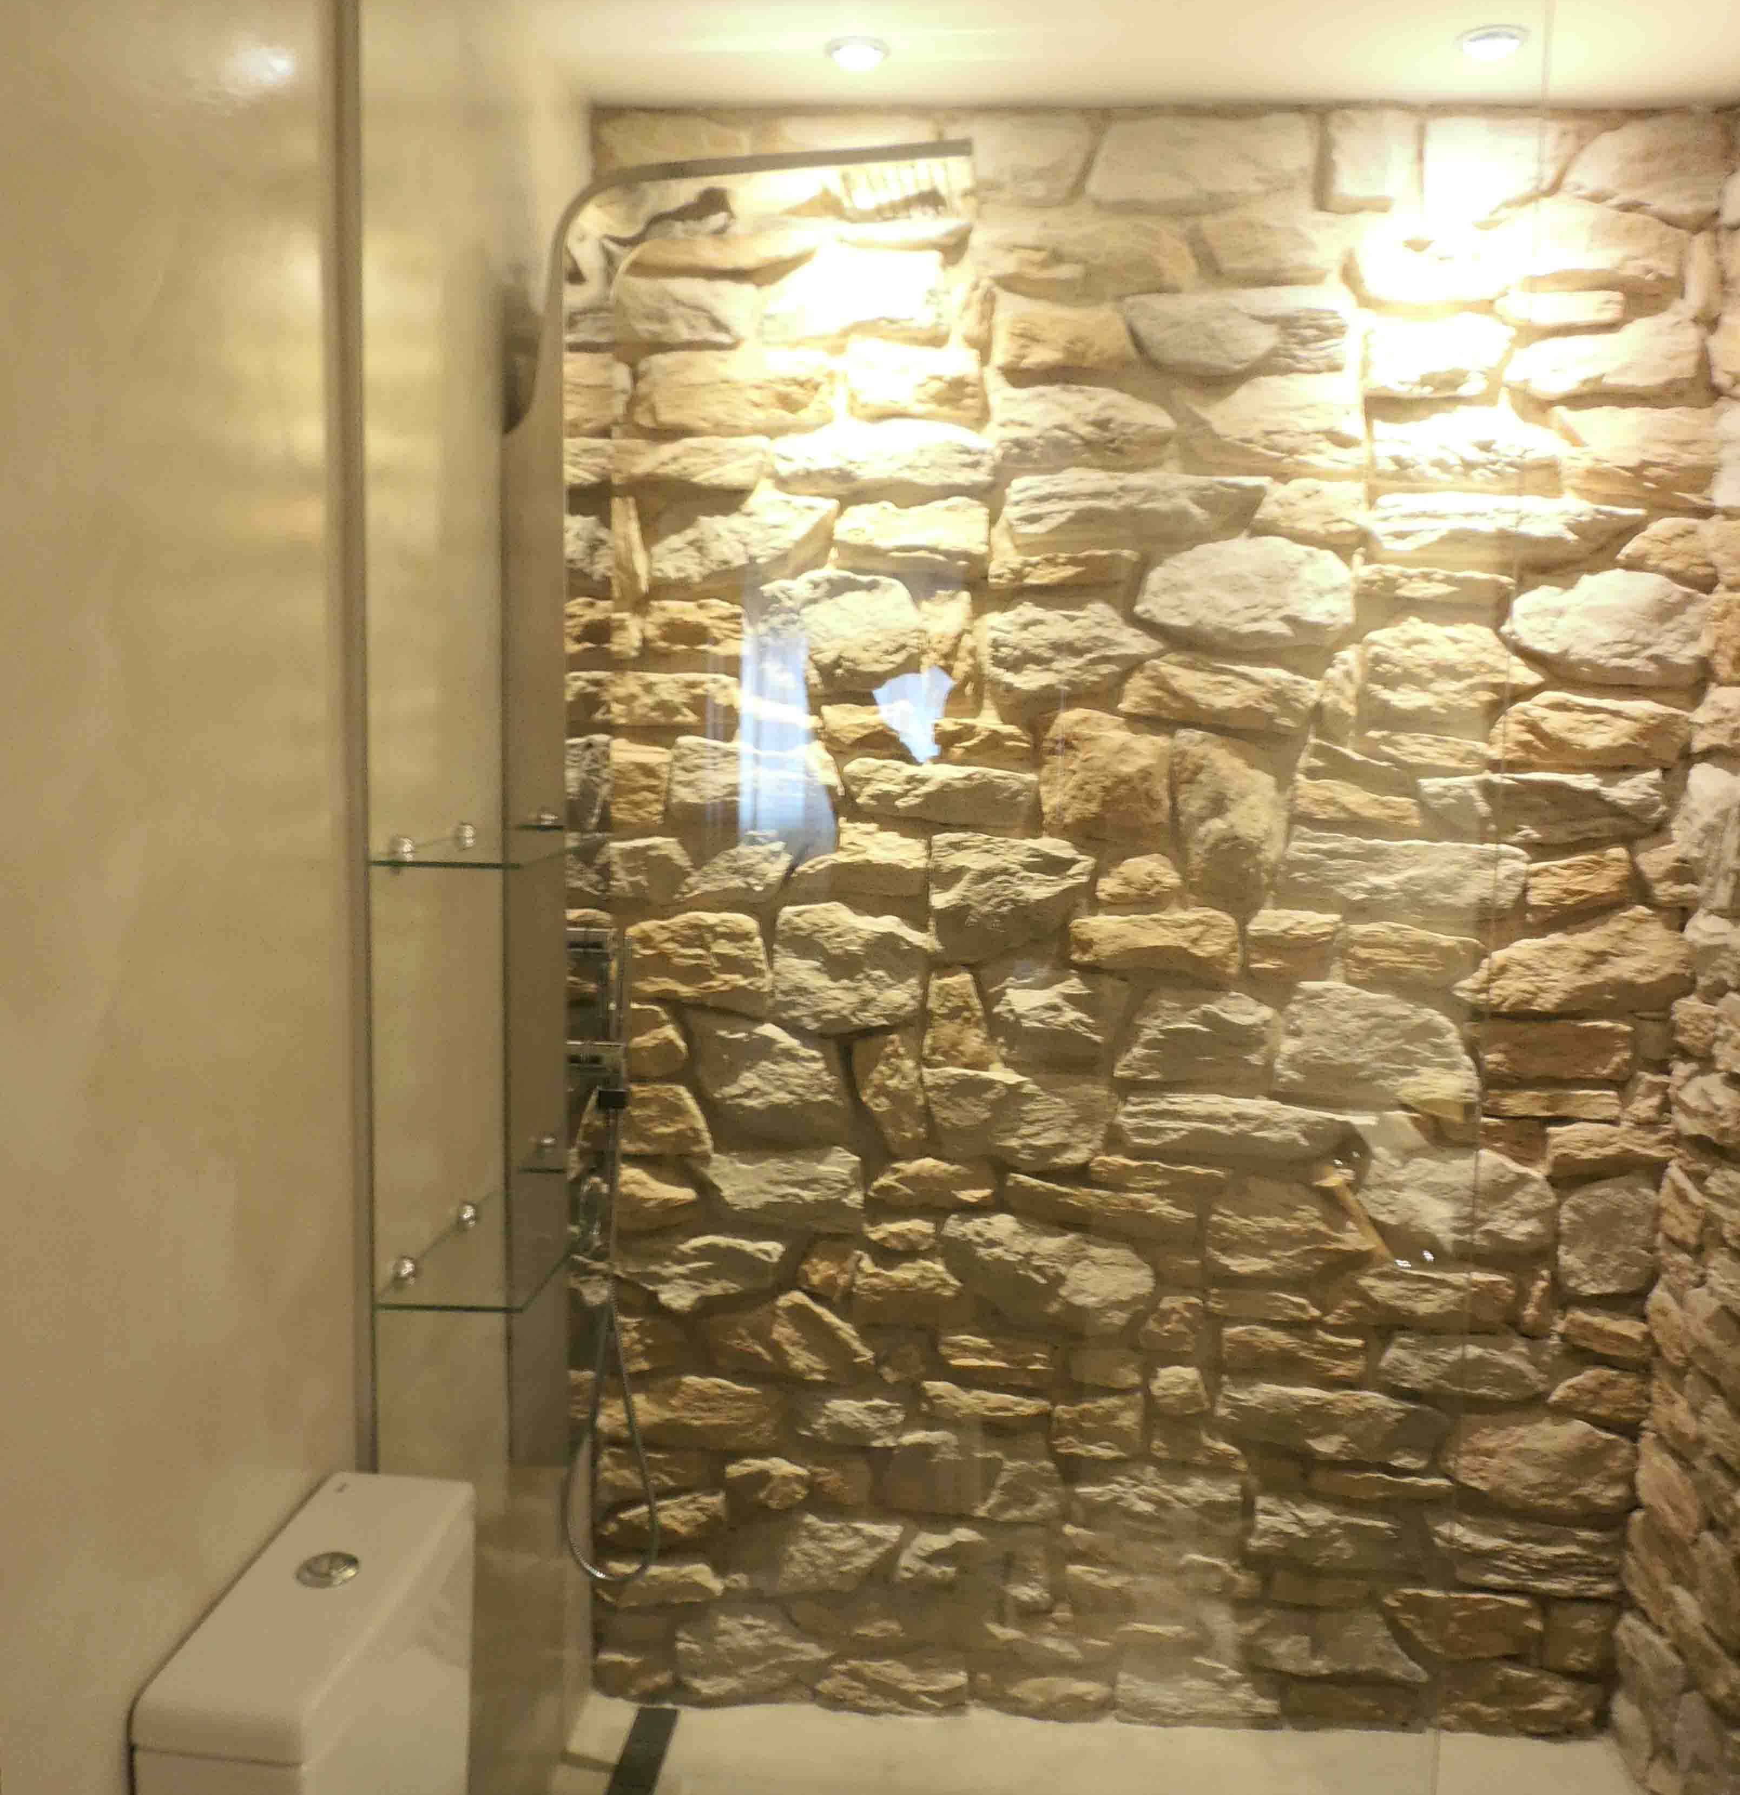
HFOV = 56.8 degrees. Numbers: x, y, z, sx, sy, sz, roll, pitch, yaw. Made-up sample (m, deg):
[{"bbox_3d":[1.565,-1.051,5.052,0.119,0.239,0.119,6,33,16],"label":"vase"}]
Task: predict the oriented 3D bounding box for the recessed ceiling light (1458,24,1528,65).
[{"bbox_3d":[0.738,-1.012,1.907,0.083,0.028,0.083,2,7,4],"label":"recessed ceiling light"}]

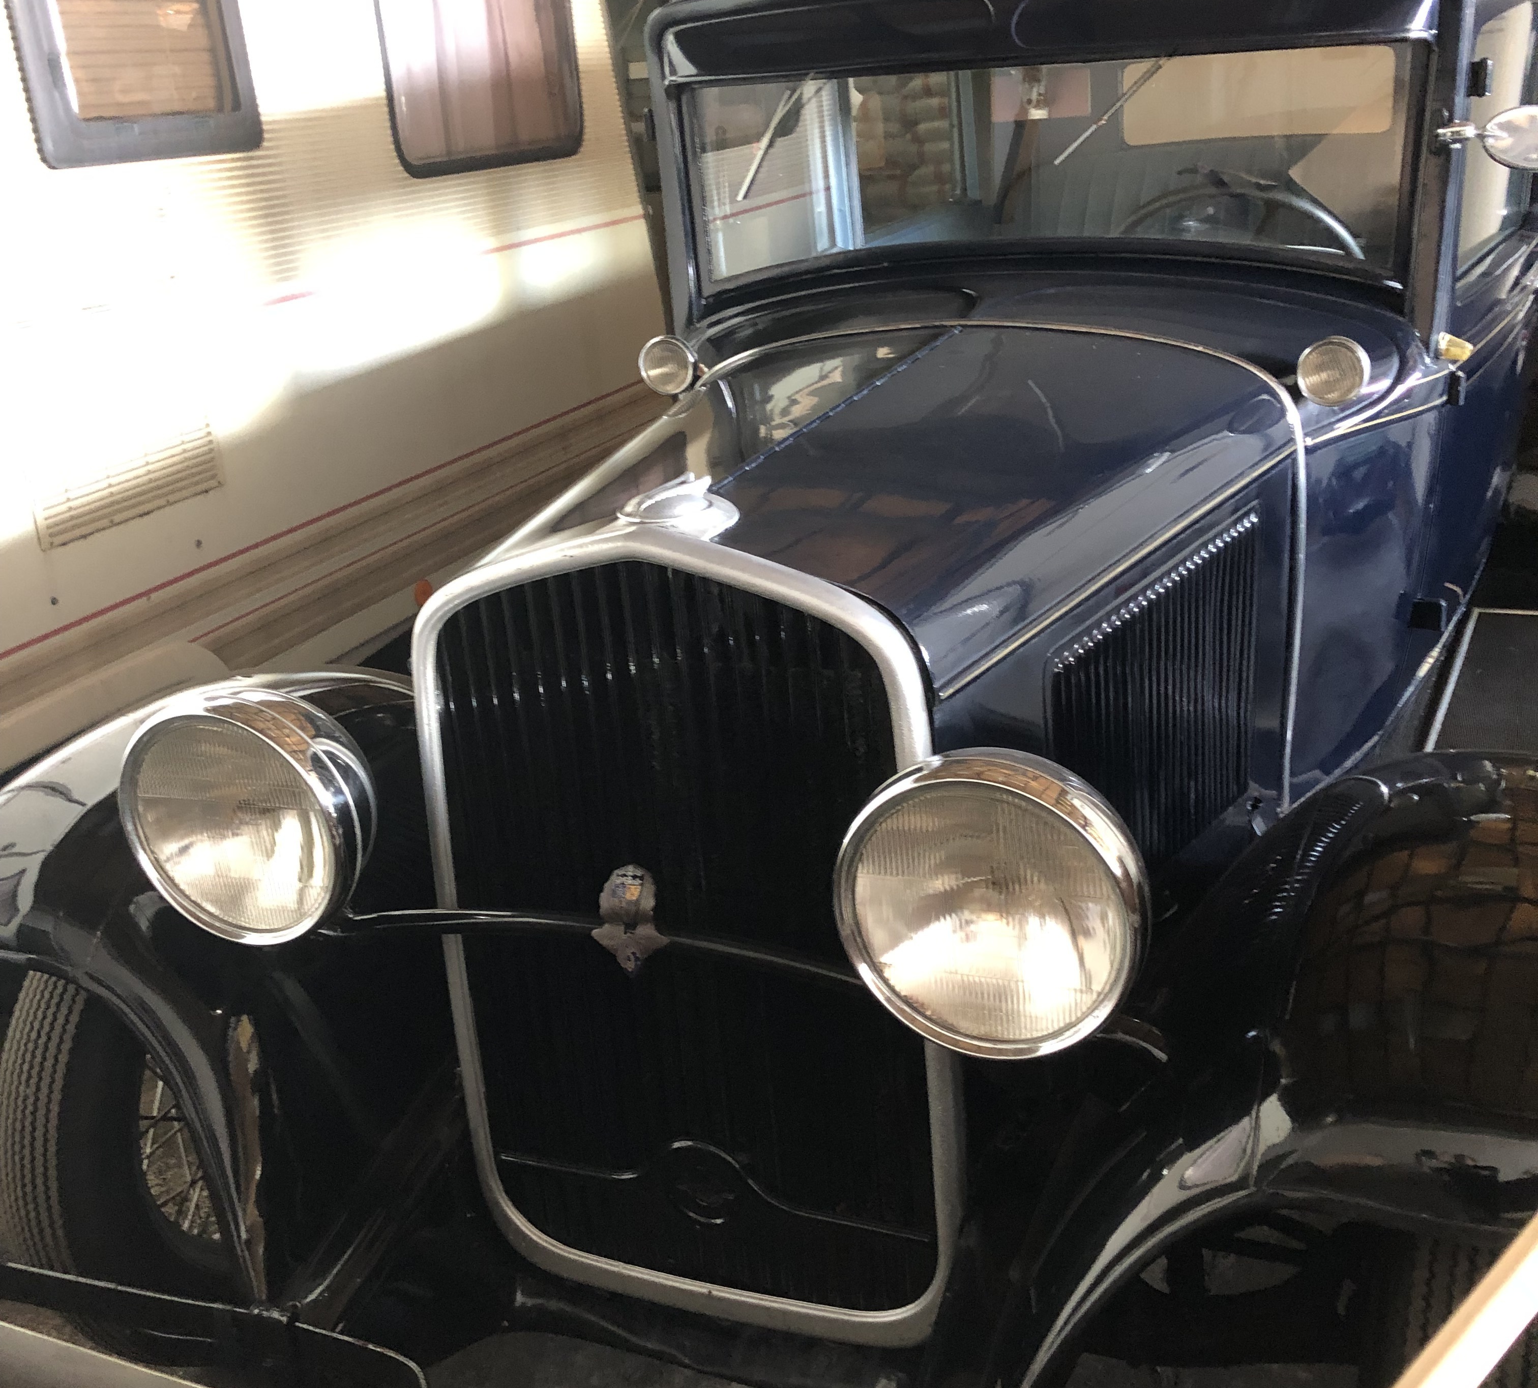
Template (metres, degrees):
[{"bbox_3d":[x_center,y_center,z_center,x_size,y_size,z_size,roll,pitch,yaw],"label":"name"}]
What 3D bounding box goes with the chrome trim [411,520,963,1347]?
[{"bbox_3d":[-0.070,0.236,1.621,0.515,0.830,0.105,4,21,20],"label":"chrome trim"}]

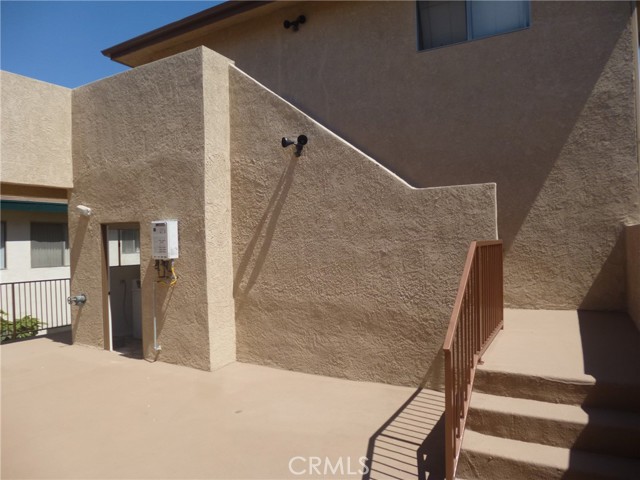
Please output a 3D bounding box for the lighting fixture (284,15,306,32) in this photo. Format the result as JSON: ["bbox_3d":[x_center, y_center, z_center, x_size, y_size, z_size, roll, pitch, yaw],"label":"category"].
[{"bbox_3d":[-0.401,-3.546,7.270,0.360,0.240,0.200,-1,0,30],"label":"lighting fixture"}]

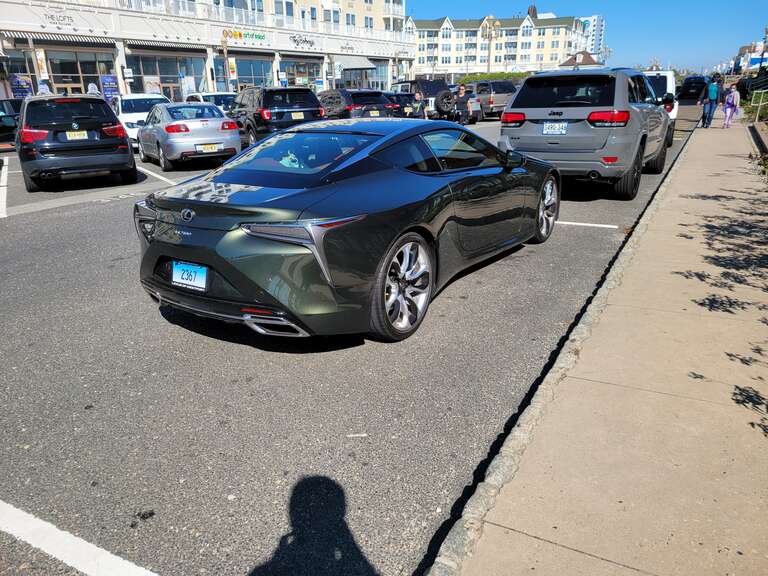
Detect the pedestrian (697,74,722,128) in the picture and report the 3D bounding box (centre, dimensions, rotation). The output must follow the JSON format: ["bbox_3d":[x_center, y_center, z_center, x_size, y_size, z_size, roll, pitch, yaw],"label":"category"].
[{"bbox_3d":[10.922,-6.237,19.278,0.600,1.730,0.380,9,22,28],"label":"pedestrian"}]

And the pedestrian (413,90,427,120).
[{"bbox_3d":[1.059,-5.088,17.243,0.480,1.490,0.320,2,19,9],"label":"pedestrian"}]

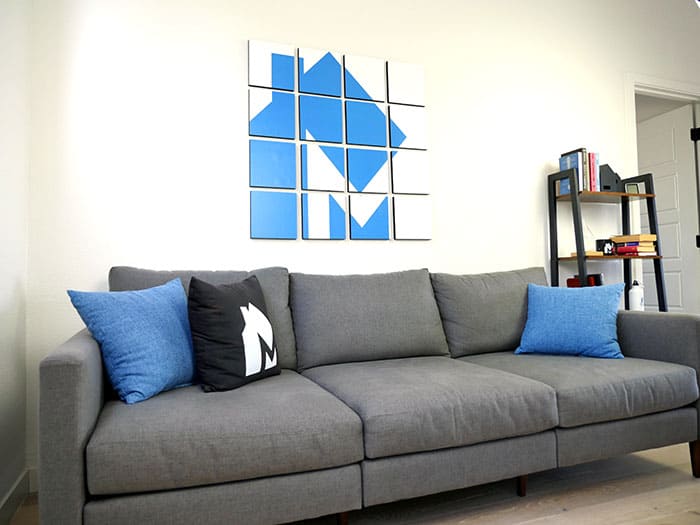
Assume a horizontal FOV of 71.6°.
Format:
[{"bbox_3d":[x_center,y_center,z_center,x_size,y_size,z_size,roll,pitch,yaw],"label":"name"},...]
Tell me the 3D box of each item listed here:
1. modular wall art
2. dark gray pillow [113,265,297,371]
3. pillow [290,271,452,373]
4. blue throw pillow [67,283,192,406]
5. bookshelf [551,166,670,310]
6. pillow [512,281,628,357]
[{"bbox_3d":[-0.027,-0.581,2.434,0.940,0.930,0.026,-1,-2,-20],"label":"modular wall art"},{"bbox_3d":[-0.600,0.256,2.013,0.725,0.460,0.180,-1,-17,-20],"label":"dark gray pillow"},{"bbox_3d":[0.081,0.254,2.266,0.725,0.460,0.180,-1,-17,-20],"label":"pillow"},{"bbox_3d":[-0.690,0.254,1.718,0.150,0.440,0.440,-39,-20,25],"label":"blue throw pillow"},{"bbox_3d":[1.544,0.183,2.820,0.640,1.410,0.310,-1,-2,-20],"label":"bookshelf"},{"bbox_3d":[1.033,0.259,2.291,0.440,0.440,0.150,-2,-42,29],"label":"pillow"}]

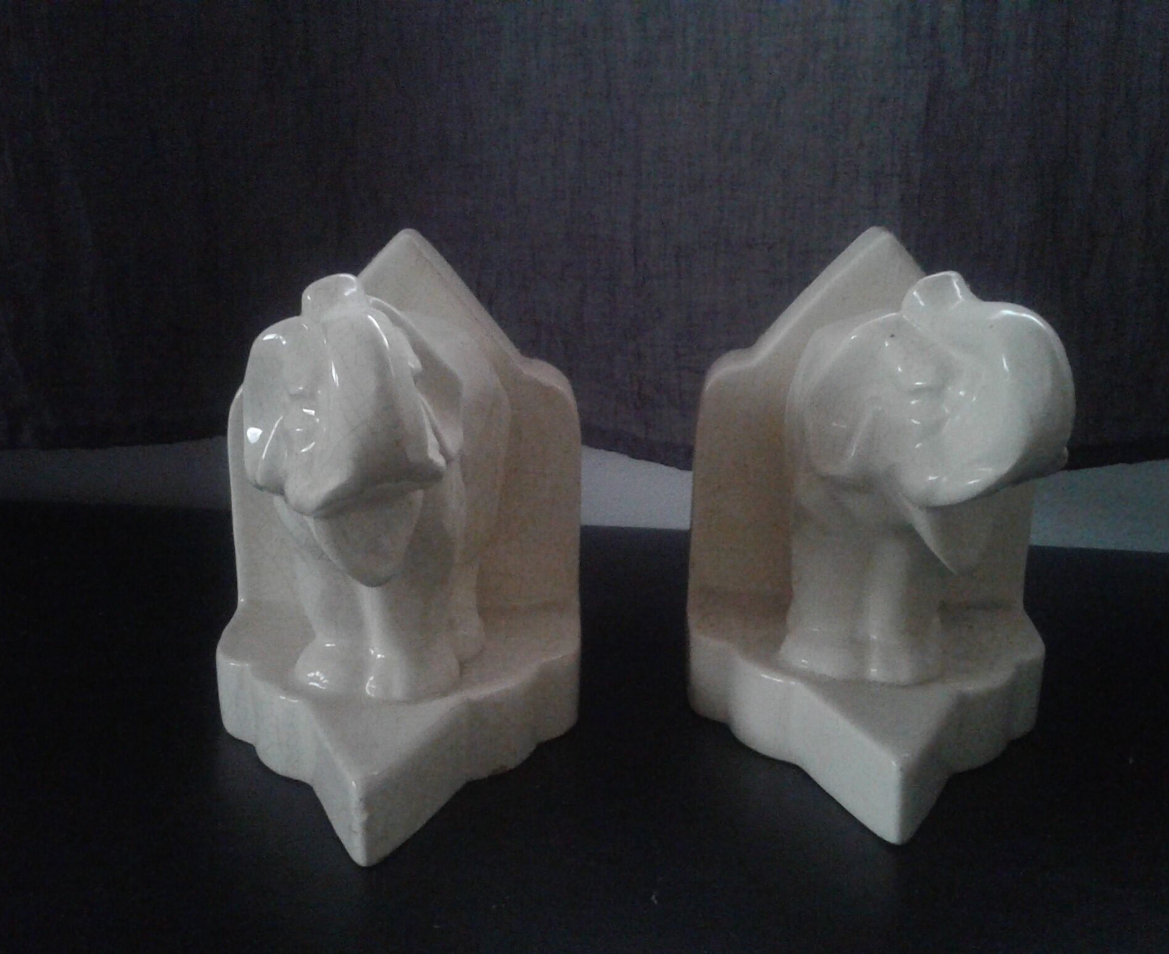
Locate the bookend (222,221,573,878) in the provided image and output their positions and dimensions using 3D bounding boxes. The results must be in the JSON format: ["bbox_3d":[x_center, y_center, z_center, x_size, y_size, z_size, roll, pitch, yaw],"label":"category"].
[{"bbox_3d":[-0.059,0.014,0.393,0.120,0.163,0.169,0,19,-1],"label":"bookend"}]

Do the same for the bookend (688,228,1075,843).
[{"bbox_3d":[0.093,0.012,0.404,0.120,0.163,0.169,2,19,4],"label":"bookend"}]

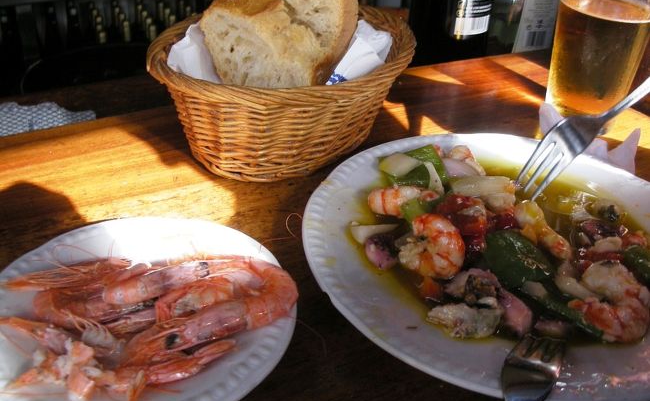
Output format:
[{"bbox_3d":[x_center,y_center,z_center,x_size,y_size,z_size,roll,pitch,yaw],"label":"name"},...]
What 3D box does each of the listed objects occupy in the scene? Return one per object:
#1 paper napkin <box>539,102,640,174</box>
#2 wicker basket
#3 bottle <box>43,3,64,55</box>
[{"bbox_3d":[0.216,-0.048,0.519,0.087,0.038,0.062,20,37,25],"label":"paper napkin"},{"bbox_3d":[-0.030,-0.090,0.525,0.207,0.082,0.200,3,33,0],"label":"wicker basket"},{"bbox_3d":[-0.815,-0.473,2.009,0.061,0.230,0.061,-12,36,-21],"label":"bottle"}]

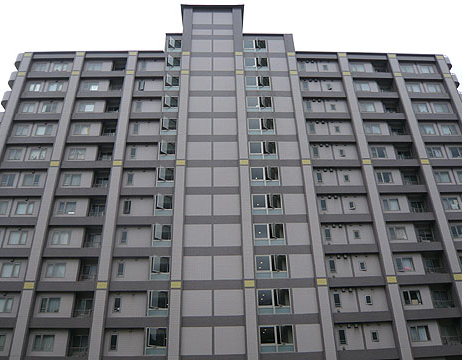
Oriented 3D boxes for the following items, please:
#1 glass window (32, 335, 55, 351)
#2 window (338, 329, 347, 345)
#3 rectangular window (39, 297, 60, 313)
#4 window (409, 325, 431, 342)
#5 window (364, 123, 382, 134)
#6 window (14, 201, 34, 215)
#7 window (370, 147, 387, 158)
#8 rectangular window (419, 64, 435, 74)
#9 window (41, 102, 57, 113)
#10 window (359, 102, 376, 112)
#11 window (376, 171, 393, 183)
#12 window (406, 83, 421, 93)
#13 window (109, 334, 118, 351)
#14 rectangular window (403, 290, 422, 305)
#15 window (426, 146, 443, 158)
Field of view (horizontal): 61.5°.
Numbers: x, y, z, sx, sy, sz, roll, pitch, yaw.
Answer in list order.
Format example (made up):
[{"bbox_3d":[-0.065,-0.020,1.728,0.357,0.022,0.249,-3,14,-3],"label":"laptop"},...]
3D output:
[{"bbox_3d":[-14.492,12.620,30.054,1.600,1.260,0.150,0,-29,-2],"label":"glass window"},{"bbox_3d":[8.877,12.496,30.917,0.520,1.170,0.150,0,-29,-2],"label":"window"},{"bbox_3d":[-14.639,10.072,31.413,1.600,1.260,0.150,0,-29,-2],"label":"rectangular window"},{"bbox_3d":[15.264,12.359,31.278,1.600,1.260,0.150,0,-29,-2],"label":"window"},{"bbox_3d":[14.840,-5.281,40.395,1.580,1.340,0.130,0,-28,-2],"label":"window"},{"bbox_3d":[-19.125,2.566,36.025,1.730,1.400,0.150,0,-28,-2],"label":"window"},{"bbox_3d":[15.063,-2.842,39.487,1.600,1.260,0.150,0,-29,-2],"label":"window"},{"bbox_3d":[22.743,-12.746,44.869,1.580,1.340,0.130,0,-28,-2],"label":"rectangular window"},{"bbox_3d":[-19.832,-7.938,42.516,1.550,1.270,0.150,0,-28,-2],"label":"window"},{"bbox_3d":[15.429,-8.215,43.908,1.620,1.270,0.150,0,-28,-2],"label":"window"},{"bbox_3d":[15.687,-0.270,39.624,1.560,1.270,0.150,0,-28,-2],"label":"window"},{"bbox_3d":[20.375,-10.235,43.363,1.580,1.340,0.130,0,-28,-2],"label":"window"},{"bbox_3d":[-9.542,13.134,31.453,0.550,1.270,0.150,0,-28,-2],"label":"window"},{"bbox_3d":[15.844,10.243,33.921,1.560,1.280,0.150,0,-28,-2],"label":"rectangular window"},{"bbox_3d":[20.625,-2.760,39.307,1.580,1.340,0.130,0,-28,-2],"label":"window"}]

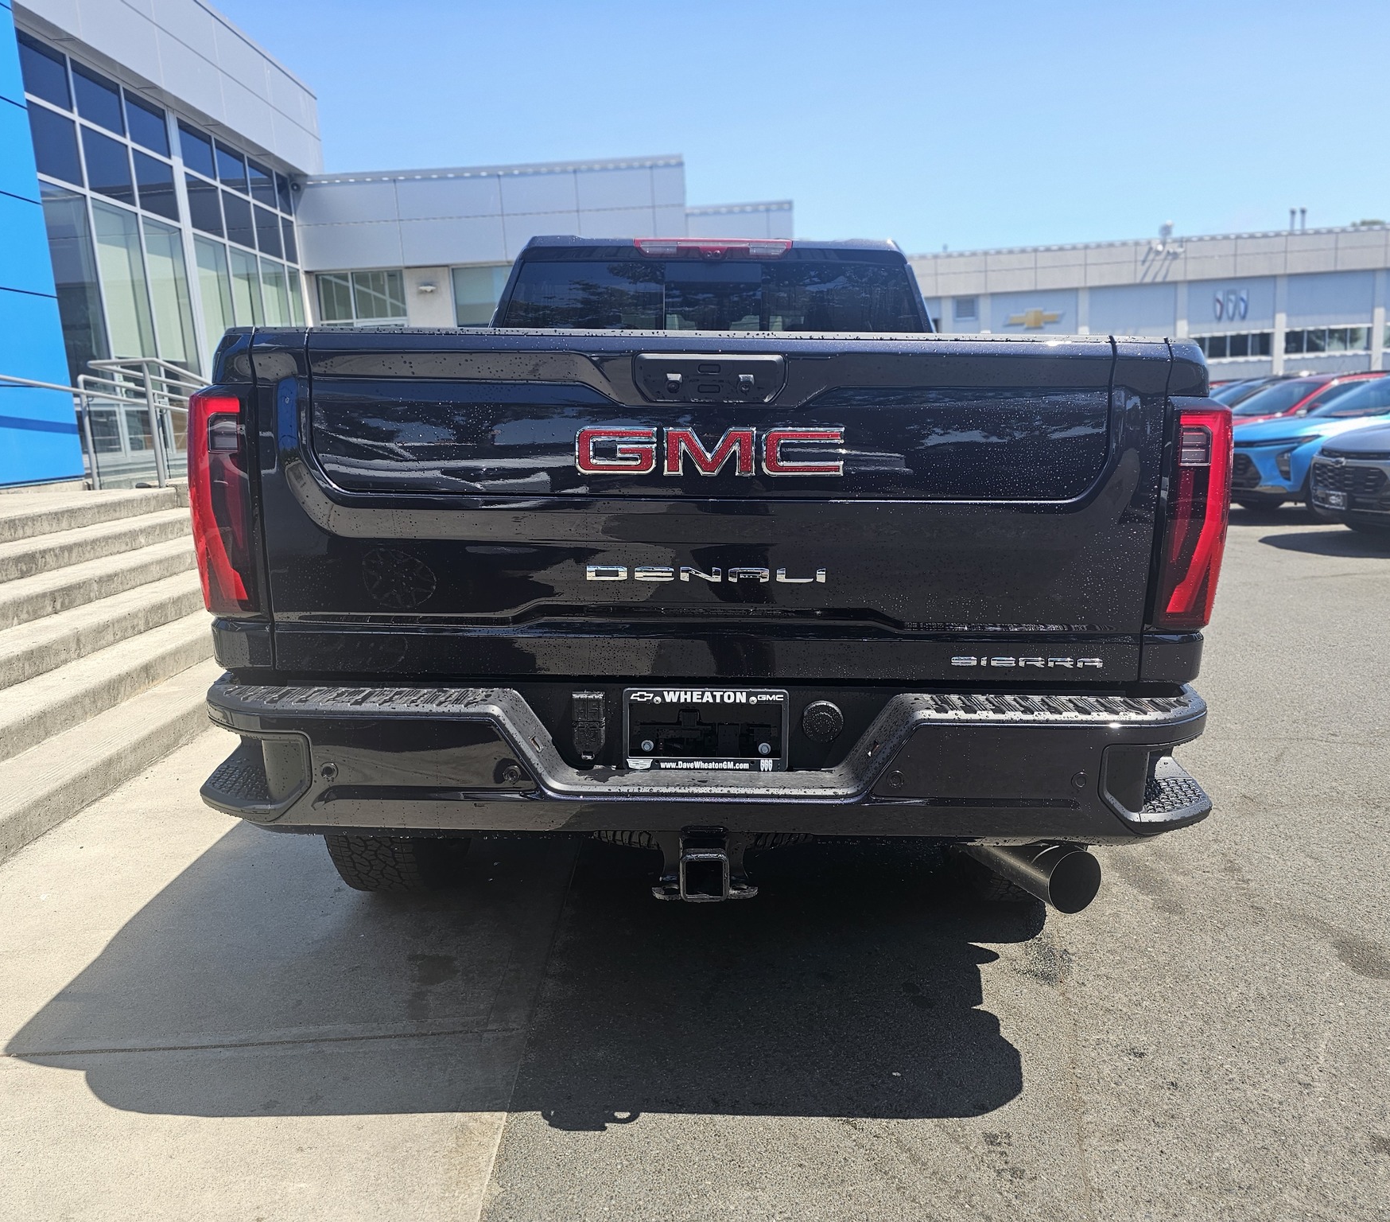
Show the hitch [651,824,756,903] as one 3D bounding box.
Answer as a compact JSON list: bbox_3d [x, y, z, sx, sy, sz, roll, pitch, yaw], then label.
[{"bbox_3d":[0.019,0.446,2.028,0.190,0.145,0.190,1,11,1],"label":"hitch"}]

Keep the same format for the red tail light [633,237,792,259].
[{"bbox_3d":[0.069,-1.347,4.029,0.590,0.075,0.075,1,11,1],"label":"red tail light"}]

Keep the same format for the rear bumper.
[{"bbox_3d":[0.020,0.257,2.089,1.960,0.245,0.370,1,11,1],"label":"rear bumper"}]

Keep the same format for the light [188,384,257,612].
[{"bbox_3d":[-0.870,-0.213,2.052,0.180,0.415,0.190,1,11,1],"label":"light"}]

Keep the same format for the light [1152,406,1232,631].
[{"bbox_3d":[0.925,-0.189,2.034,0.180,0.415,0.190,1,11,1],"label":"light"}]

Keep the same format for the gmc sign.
[{"bbox_3d":[0.028,-0.286,1.940,0.483,0.088,0.020,1,11,1],"label":"gmc sign"}]

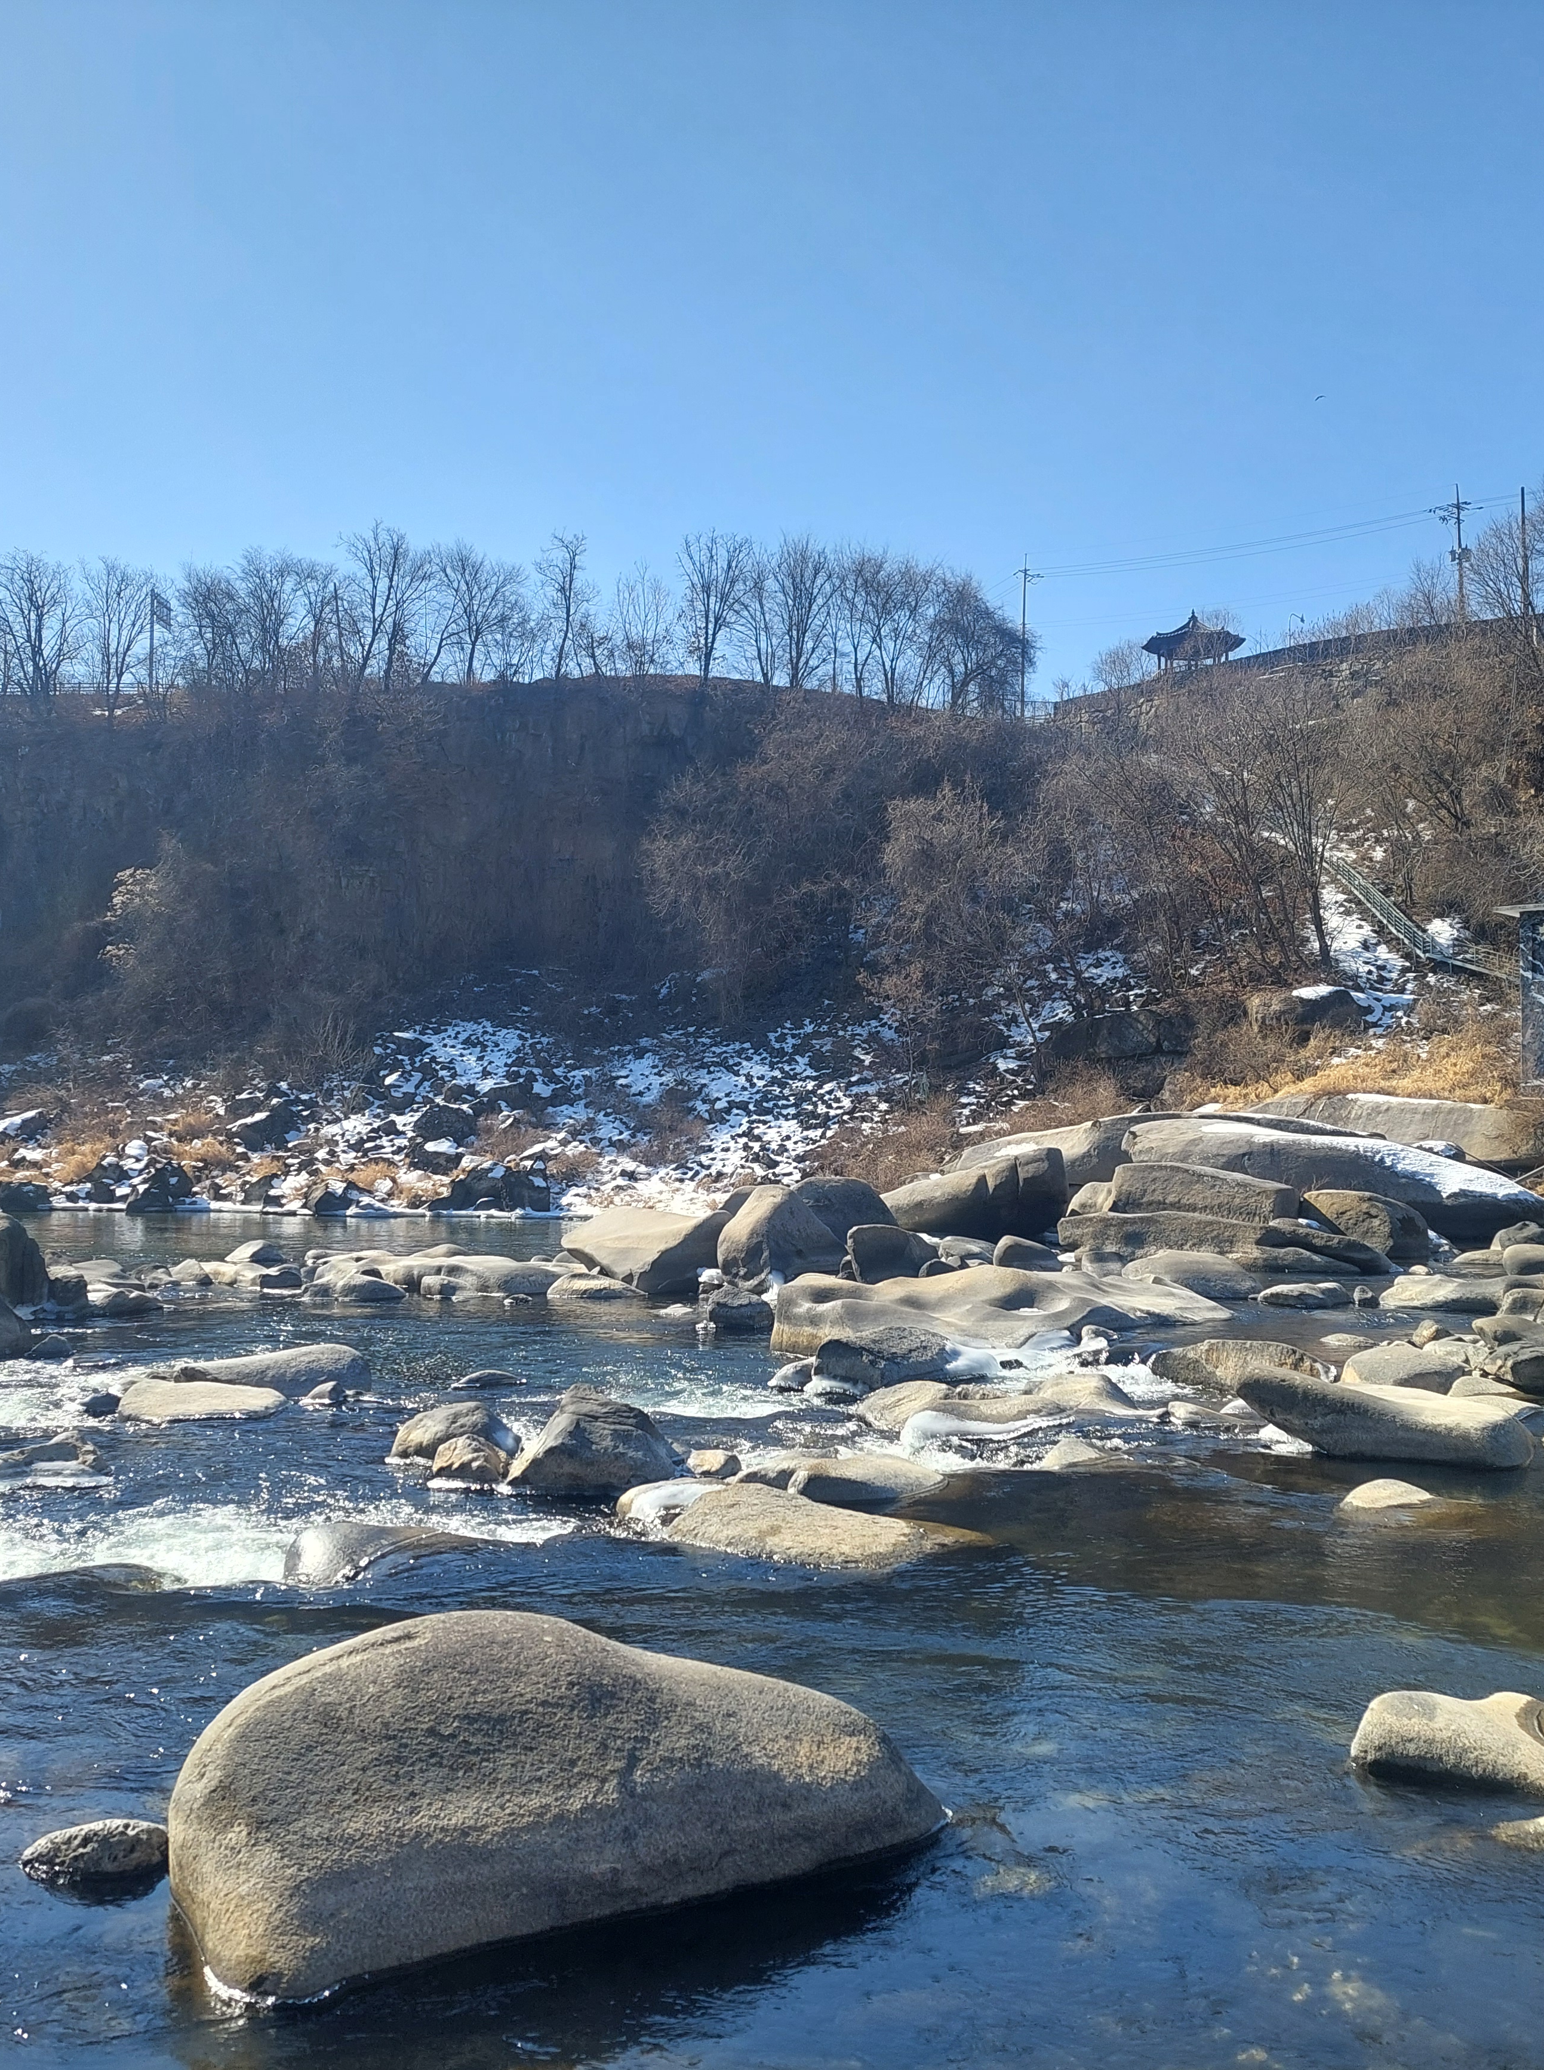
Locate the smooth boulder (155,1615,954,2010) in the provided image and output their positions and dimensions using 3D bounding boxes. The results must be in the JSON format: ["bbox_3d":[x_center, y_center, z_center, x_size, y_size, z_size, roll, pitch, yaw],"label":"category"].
[{"bbox_3d":[-0.710,2.309,6.400,2.350,1.000,1.300,3,-4,-36],"label":"smooth boulder"}]

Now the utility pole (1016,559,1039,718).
[{"bbox_3d":[18.280,-28.188,142.000,1.900,11.400,0.600,0,-3,10],"label":"utility pole"}]

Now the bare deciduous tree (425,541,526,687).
[{"bbox_3d":[-20.673,-29.533,140.000,6.900,10.000,6.500,1,-3,0],"label":"bare deciduous tree"}]

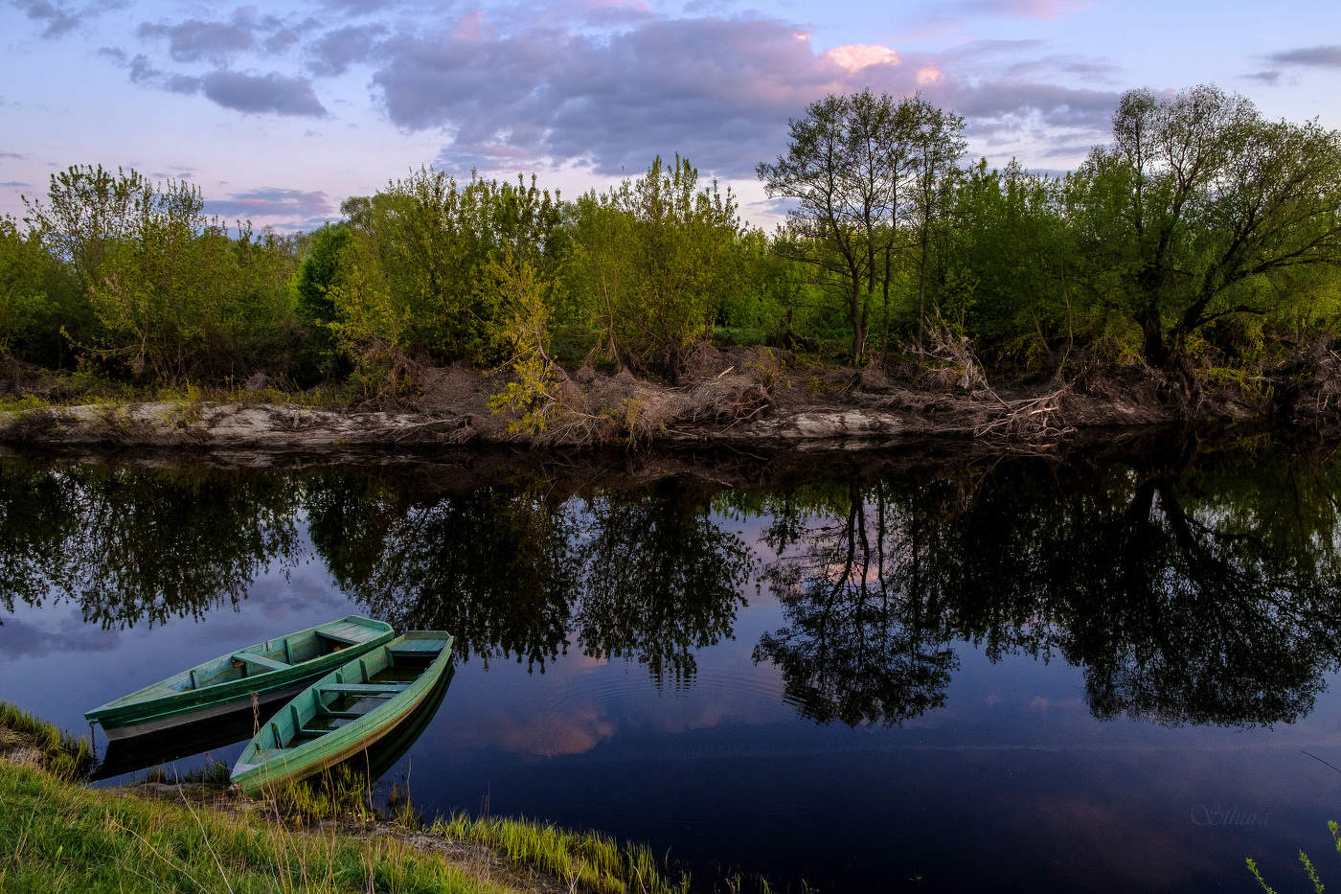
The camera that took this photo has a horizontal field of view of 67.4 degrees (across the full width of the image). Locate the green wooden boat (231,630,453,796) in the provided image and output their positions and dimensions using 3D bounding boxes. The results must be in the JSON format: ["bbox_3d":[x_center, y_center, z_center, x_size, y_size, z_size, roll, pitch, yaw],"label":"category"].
[{"bbox_3d":[-3.308,2.822,10.682,0.996,0.477,4.524,1,5,8],"label":"green wooden boat"}]

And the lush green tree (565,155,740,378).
[{"bbox_3d":[-0.728,-7.355,41.122,7.108,8.871,6.500,0,7,-1],"label":"lush green tree"}]

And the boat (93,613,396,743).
[{"bbox_3d":[-4.806,2.668,11.546,1.141,0.457,3.735,4,8,31],"label":"boat"}]

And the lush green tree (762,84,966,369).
[{"bbox_3d":[8.482,-9.746,44.866,8.956,11.883,7.800,1,7,10],"label":"lush green tree"}]

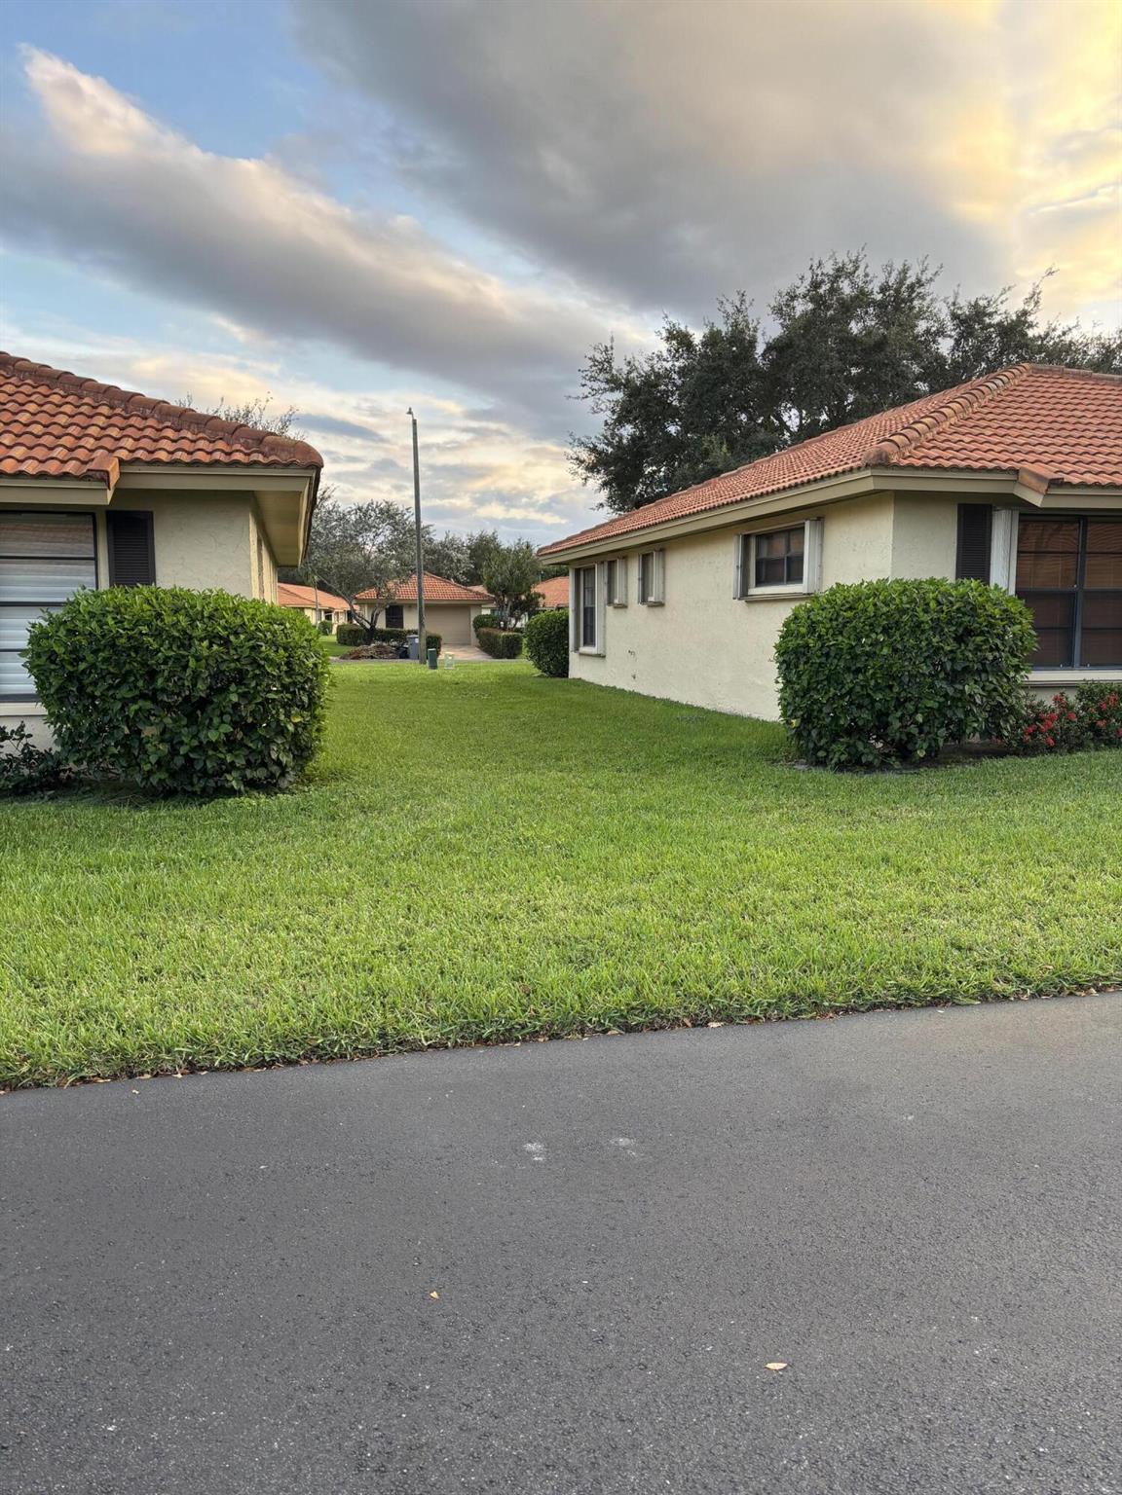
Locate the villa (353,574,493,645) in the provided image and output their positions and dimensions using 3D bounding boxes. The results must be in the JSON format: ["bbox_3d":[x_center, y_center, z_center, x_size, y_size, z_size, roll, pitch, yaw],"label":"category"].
[{"bbox_3d":[-8.709,-8.440,68.050,7.850,4.250,9.600,-1,7,-13],"label":"villa"}]

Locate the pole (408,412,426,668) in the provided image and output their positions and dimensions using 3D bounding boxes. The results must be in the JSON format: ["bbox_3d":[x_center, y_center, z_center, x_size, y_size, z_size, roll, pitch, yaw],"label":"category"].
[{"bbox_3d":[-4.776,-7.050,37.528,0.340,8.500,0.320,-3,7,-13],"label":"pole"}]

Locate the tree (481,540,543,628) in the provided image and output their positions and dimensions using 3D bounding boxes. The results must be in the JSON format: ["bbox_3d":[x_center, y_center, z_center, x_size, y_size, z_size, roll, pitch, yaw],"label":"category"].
[{"bbox_3d":[-2.300,-7.314,54.000,3.100,5.300,3.100,-1,7,-13],"label":"tree"}]

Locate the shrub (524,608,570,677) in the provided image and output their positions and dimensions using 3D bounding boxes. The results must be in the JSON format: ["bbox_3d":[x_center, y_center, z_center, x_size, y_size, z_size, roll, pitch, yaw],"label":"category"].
[{"bbox_3d":[0.200,-2.401,25.600,2.000,1.560,1.500,-1,7,-13],"label":"shrub"}]

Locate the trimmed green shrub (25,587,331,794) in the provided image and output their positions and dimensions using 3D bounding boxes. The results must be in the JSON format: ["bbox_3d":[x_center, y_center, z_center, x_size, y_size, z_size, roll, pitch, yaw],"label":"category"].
[{"bbox_3d":[-3.130,-0.514,9.400,2.270,1.600,1.300,-1,7,-13],"label":"trimmed green shrub"}]

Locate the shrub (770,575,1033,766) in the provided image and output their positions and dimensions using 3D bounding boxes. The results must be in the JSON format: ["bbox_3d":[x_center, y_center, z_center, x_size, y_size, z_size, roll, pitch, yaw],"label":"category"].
[{"bbox_3d":[3.180,-0.725,10.400,2.200,1.600,1.350,-1,7,-13],"label":"shrub"}]

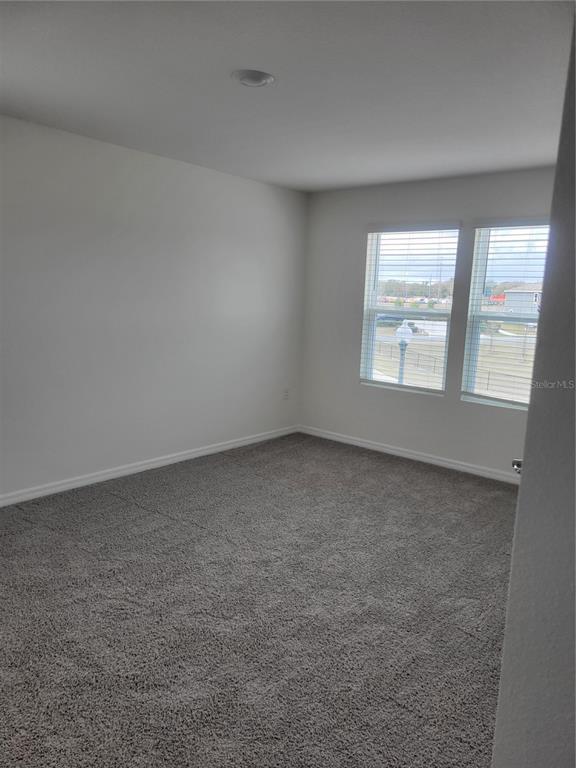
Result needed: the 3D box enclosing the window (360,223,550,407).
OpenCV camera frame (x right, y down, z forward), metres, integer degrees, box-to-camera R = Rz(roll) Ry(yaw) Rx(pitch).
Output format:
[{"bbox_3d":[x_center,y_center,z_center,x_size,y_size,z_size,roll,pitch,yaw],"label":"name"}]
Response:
[{"bbox_3d":[1.455,-0.604,4.866,1.889,1.475,0.100,10,12,40],"label":"window"}]

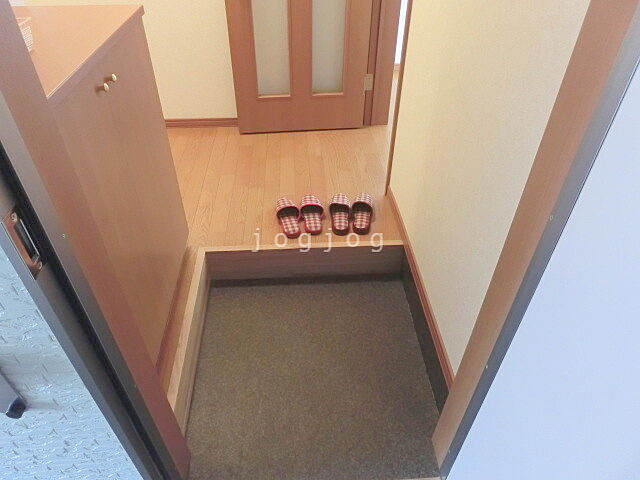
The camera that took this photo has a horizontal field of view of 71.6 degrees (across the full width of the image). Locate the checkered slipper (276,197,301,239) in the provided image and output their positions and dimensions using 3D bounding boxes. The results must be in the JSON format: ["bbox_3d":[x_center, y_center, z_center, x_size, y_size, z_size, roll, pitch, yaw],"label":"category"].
[{"bbox_3d":[-0.143,-0.118,1.956,0.098,0.070,0.266,-6,41,-8],"label":"checkered slipper"}]

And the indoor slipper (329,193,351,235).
[{"bbox_3d":[0.093,-0.133,1.978,0.094,0.070,0.272,0,40,0],"label":"indoor slipper"}]

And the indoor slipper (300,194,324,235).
[{"bbox_3d":[-0.037,-0.134,1.976,0.098,0.070,0.264,-3,41,-4],"label":"indoor slipper"}]

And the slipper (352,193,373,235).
[{"bbox_3d":[0.193,-0.136,1.982,0.094,0.070,0.273,4,41,4],"label":"slipper"}]

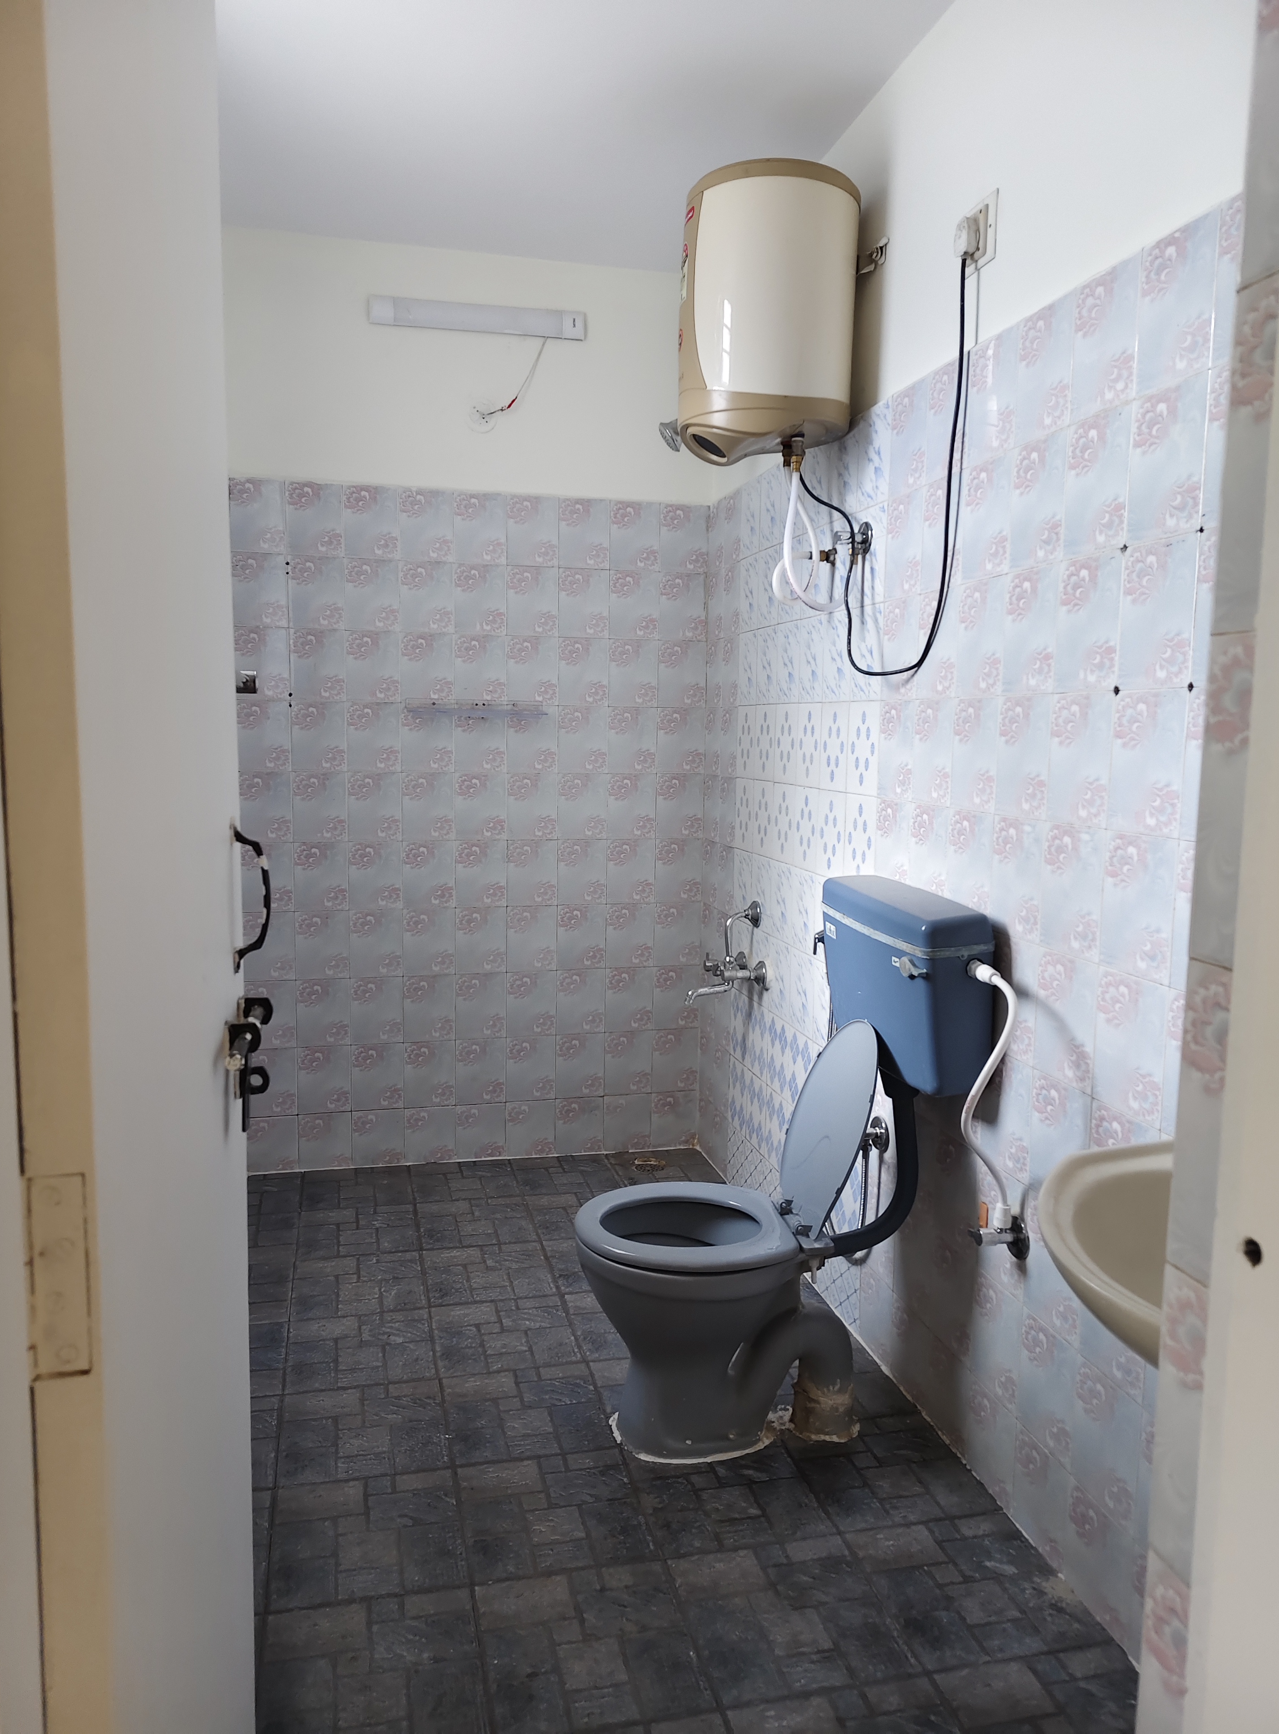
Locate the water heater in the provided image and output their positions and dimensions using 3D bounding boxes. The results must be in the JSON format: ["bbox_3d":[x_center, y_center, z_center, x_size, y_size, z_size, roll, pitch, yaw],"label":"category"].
[{"bbox_3d":[0.261,-1.070,2.452,0.360,0.560,0.355,1,7,0],"label":"water heater"}]

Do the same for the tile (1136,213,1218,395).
[{"bbox_3d":[0.712,-0.740,1.590,0.010,0.200,0.152,-1,7,-14],"label":"tile"}]

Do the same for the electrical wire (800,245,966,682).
[{"bbox_3d":[0.445,-0.715,2.276,0.150,0.690,0.440,-1,7,-14],"label":"electrical wire"}]

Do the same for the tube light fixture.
[{"bbox_3d":[-0.447,-1.544,3.372,0.613,0.077,0.030,-1,7,-14],"label":"tube light fixture"}]

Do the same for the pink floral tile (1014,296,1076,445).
[{"bbox_3d":[0.637,-0.775,1.885,0.010,0.200,0.152,-1,7,-14],"label":"pink floral tile"}]

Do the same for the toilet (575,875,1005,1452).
[{"bbox_3d":[0.220,0.550,2.214,0.680,1.025,0.440,-1,7,-14],"label":"toilet"}]

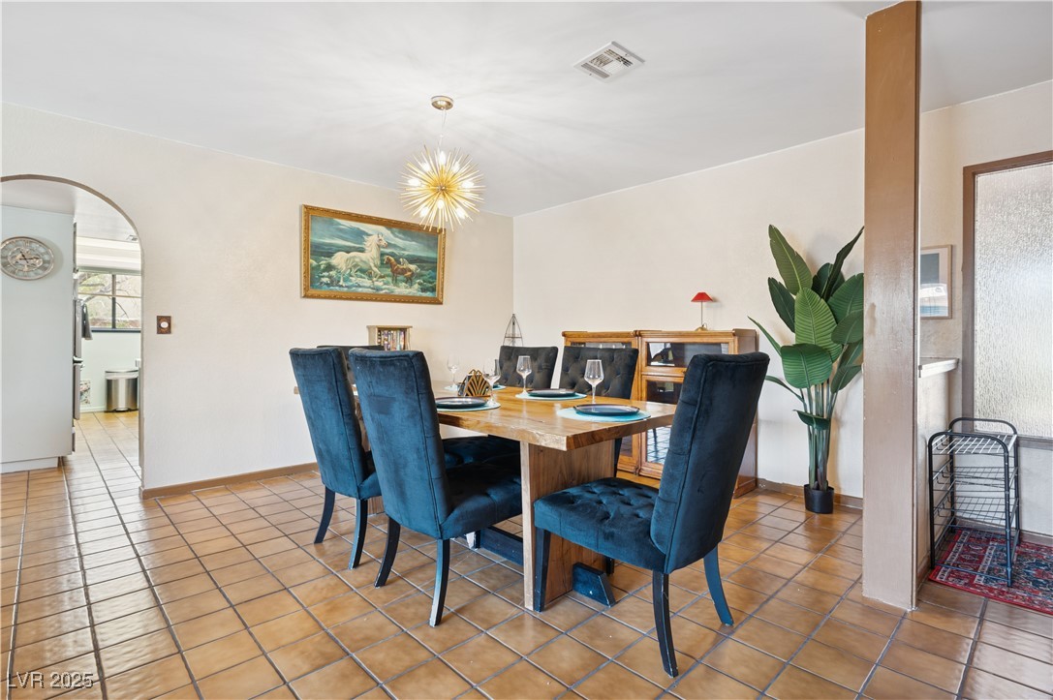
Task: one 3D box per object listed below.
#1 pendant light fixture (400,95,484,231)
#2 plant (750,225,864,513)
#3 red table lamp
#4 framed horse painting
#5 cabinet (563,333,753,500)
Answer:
[{"bbox_3d":[-0.477,-1.058,2.832,0.478,0.727,0.478,0,1,0],"label":"pendant light fixture"},{"bbox_3d":[1.803,0.115,3.106,0.556,1.802,0.762,-1,1,-44],"label":"plant"},{"bbox_3d":[1.333,-0.292,3.753,0.161,0.303,0.161,-1,1,-44],"label":"red table lamp"},{"bbox_3d":[-1.293,-0.811,4.458,1.374,0.748,0.052,-1,1,-44],"label":"framed horse painting"},{"bbox_3d":[1.005,0.421,4.078,0.375,1.147,1.601,-1,1,-44],"label":"cabinet"}]

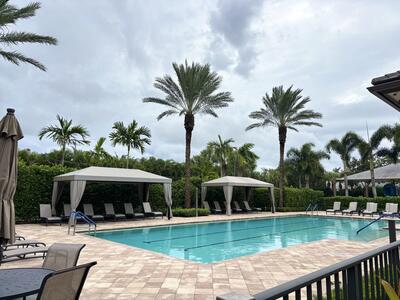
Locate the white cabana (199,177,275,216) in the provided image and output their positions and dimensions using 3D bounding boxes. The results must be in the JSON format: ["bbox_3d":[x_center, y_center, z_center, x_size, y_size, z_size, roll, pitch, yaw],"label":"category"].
[{"bbox_3d":[3.435,3.977,26.429,6.041,3.145,3.116,8,-11,-41],"label":"white cabana"}]

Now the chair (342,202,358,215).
[{"bbox_3d":[12.371,4.818,24.564,1.900,1.020,0.660,8,-11,-41],"label":"chair"}]

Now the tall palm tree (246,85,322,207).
[{"bbox_3d":[8.572,-0.484,31.229,7.600,13.400,7.600,8,-11,-41],"label":"tall palm tree"}]

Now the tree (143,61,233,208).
[{"bbox_3d":[-1.014,-1.069,23.571,7.166,12.243,7.166,0,-8,0],"label":"tree"}]

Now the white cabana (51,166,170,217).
[{"bbox_3d":[-5.218,2.723,18.468,6.102,3.204,3.295,8,-11,-41],"label":"white cabana"}]

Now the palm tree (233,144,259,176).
[{"bbox_3d":[5.689,3.077,36.331,2.887,7.835,2.887,0,-8,0],"label":"palm tree"}]

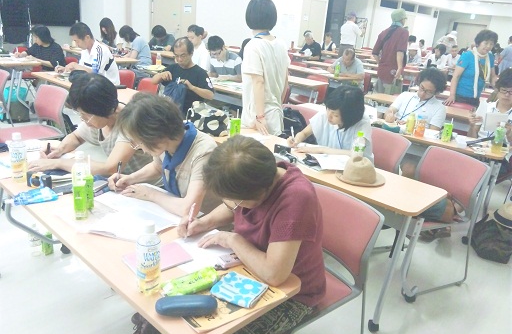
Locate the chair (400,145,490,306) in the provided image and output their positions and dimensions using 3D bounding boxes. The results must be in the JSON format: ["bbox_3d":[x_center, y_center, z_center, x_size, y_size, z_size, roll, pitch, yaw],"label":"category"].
[{"bbox_3d":[0.986,0.312,2.570,0.530,0.780,0.460,-5,21,-27],"label":"chair"}]

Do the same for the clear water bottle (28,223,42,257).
[{"bbox_3d":[-1.324,0.439,2.577,0.072,0.208,0.072,21,25,40],"label":"clear water bottle"}]

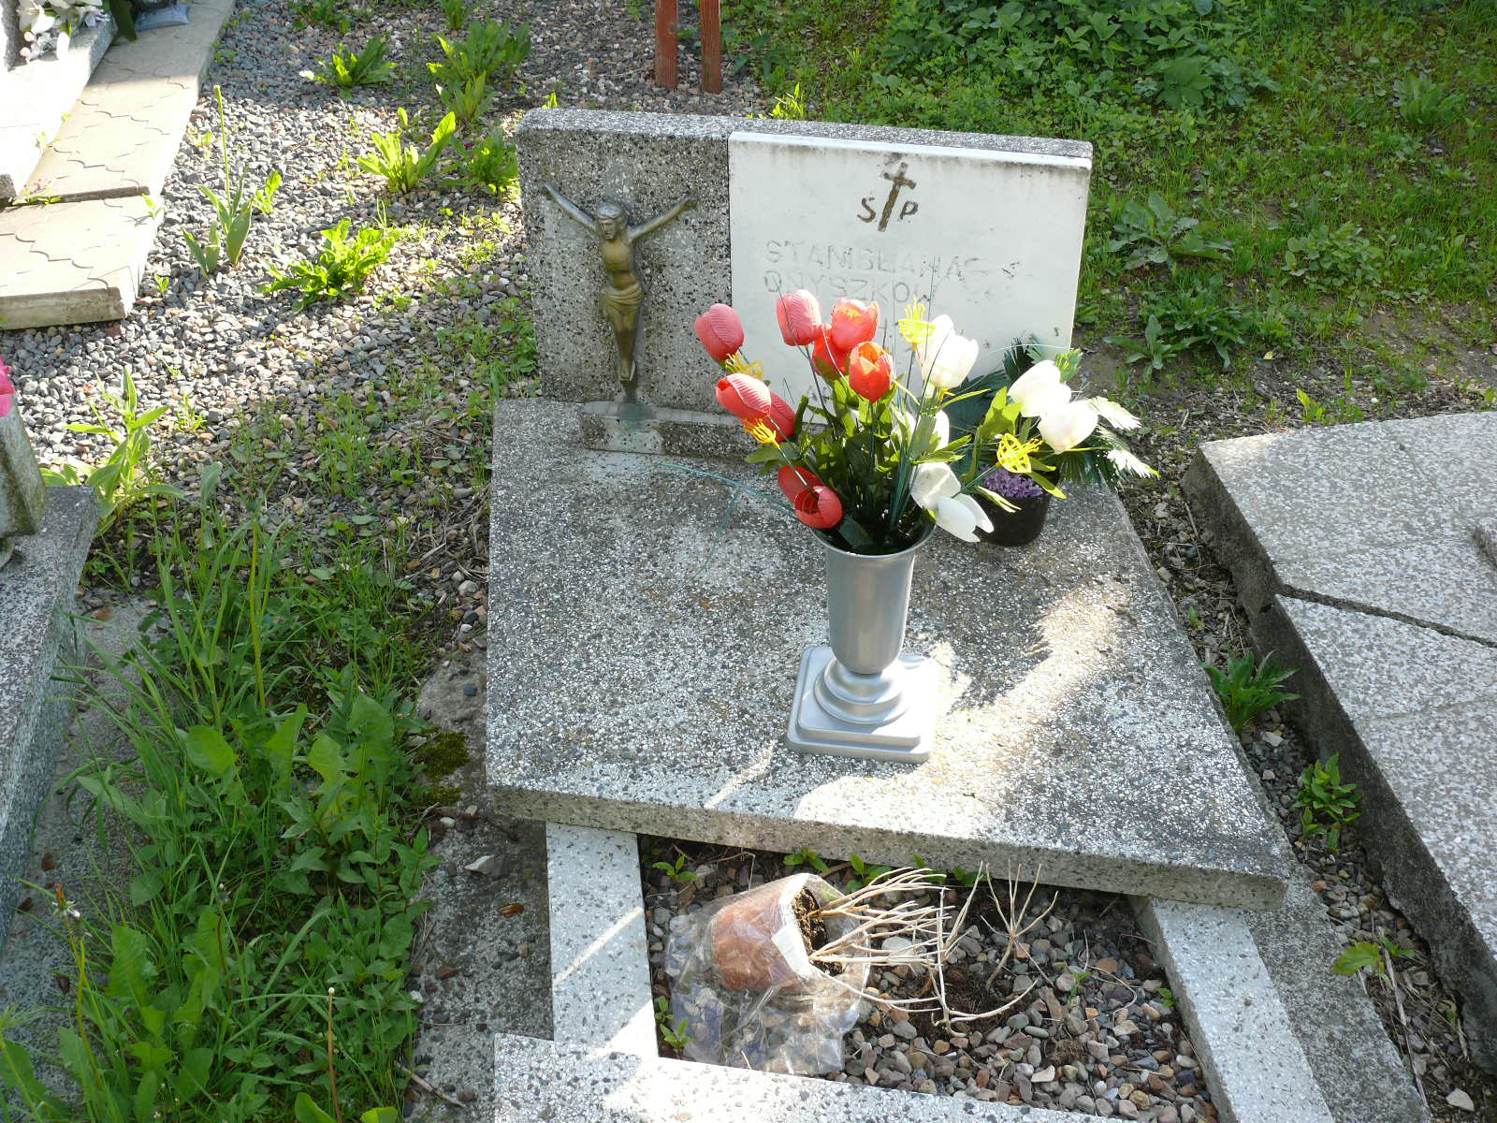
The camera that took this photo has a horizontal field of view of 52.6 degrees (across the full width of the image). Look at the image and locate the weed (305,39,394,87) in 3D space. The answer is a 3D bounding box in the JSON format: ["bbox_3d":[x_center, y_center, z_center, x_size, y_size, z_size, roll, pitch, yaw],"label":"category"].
[{"bbox_3d":[-1.110,-1.392,4.224,0.245,0.115,0.184,0,32,0],"label":"weed"}]

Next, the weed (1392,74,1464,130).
[{"bbox_3d":[1.764,-1.190,3.925,0.188,0.128,0.160,0,32,0],"label":"weed"}]

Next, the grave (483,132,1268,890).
[{"bbox_3d":[0.101,-0.122,1.809,0.998,0.477,0.813,5,41,7],"label":"grave"}]

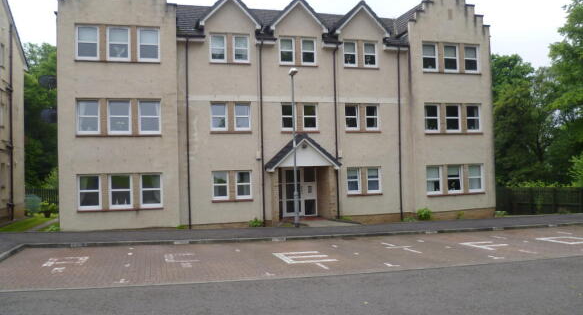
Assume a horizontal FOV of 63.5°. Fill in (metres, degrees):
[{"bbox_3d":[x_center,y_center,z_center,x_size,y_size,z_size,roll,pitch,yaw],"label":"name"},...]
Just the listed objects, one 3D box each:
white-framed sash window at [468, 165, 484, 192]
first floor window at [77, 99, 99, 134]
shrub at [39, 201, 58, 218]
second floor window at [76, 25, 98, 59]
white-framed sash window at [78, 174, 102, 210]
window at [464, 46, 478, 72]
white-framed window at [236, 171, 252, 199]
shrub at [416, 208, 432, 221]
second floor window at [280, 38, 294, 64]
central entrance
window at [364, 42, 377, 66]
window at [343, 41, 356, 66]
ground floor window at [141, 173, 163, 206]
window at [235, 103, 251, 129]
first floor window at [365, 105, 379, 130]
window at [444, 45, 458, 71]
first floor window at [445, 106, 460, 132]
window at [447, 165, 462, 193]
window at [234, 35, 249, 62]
[{"bbox_3d":[8.357,0.948,21.387,0.790,1.230,0.120,-1,-1,-16],"label":"white-framed sash window"},{"bbox_3d":[-7.328,-1.453,17.065,0.790,1.240,0.120,-1,-1,-16],"label":"first floor window"},{"bbox_3d":[-10.856,2.323,21.063,0.811,0.726,0.900,-1,-1,-16],"label":"shrub"},{"bbox_3d":[-7.190,-4.022,16.617,0.820,1.210,0.140,-1,-1,-16],"label":"second floor window"},{"bbox_3d":[-7.207,1.254,16.865,0.800,1.232,0.120,-1,-1,-15],"label":"white-framed sash window"},{"bbox_3d":[7.961,-4.326,20.743,0.762,1.215,0.120,-1,-1,-15],"label":"window"},{"bbox_3d":[-1.865,1.078,18.418,0.670,1.080,0.140,-1,-1,-16],"label":"white-framed window"},{"bbox_3d":[5.490,2.342,19.462,0.557,0.490,0.526,-1,-1,-15],"label":"shrub"},{"bbox_3d":[-0.122,-4.232,18.802,0.618,1.076,0.120,-1,-1,-15],"label":"second floor window"},{"bbox_3d":[0.353,1.475,20.338,1.560,2.100,0.150,-1,-1,-16],"label":"central entrance"},{"bbox_3d":[3.348,-4.348,20.054,0.670,1.080,0.140,-1,-1,-16],"label":"window"},{"bbox_3d":[2.492,-4.402,20.025,0.657,1.083,0.120,-1,-1,-15],"label":"window"},{"bbox_3d":[-5.201,1.242,17.592,0.790,1.240,0.120,-1,-1,-16],"label":"ground floor window"},{"bbox_3d":[-1.958,-1.615,18.781,0.657,1.083,0.120,-1,-1,-15],"label":"window"},{"bbox_3d":[3.397,-1.671,19.687,0.601,1.076,0.120,-1,-1,-15],"label":"first floor window"},{"bbox_3d":[7.194,-4.464,21.195,0.790,1.240,0.120,-1,-1,-16],"label":"window"},{"bbox_3d":[7.054,-1.678,20.418,0.762,1.215,0.120,-1,-1,-15],"label":"first floor window"},{"bbox_3d":[7.245,0.975,20.926,0.800,1.232,0.120,-1,-1,-15],"label":"window"},{"bbox_3d":[-2.024,-4.313,18.830,0.657,1.083,0.120,-1,-1,-15],"label":"window"}]

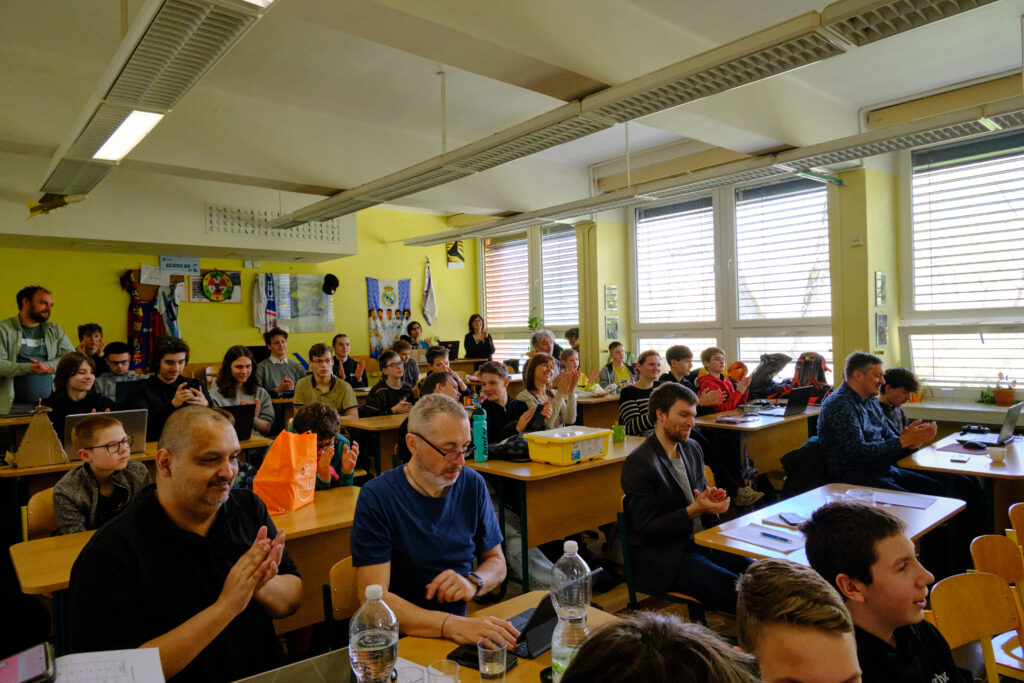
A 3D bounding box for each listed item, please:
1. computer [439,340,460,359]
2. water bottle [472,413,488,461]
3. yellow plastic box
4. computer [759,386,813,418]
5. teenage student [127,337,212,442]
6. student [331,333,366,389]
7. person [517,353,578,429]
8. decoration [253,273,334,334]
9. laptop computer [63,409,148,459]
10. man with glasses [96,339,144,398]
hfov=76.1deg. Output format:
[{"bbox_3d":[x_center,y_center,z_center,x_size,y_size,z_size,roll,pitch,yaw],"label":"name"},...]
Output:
[{"bbox_3d":[-0.847,0.117,8.479,0.330,0.240,0.270,-2,0,-42],"label":"computer"},{"bbox_3d":[-0.171,0.503,3.538,0.077,0.286,0.077,-2,1,0],"label":"water bottle"},{"bbox_3d":[0.316,0.569,3.617,0.430,0.140,0.320,-2,0,-42],"label":"yellow plastic box"},{"bbox_3d":[2.142,0.459,5.146,0.320,0.216,0.340,-1,1,44],"label":"computer"},{"bbox_3d":[-2.077,0.662,4.058,0.520,1.377,0.720,-2,0,-42],"label":"teenage student"},{"bbox_3d":[-1.581,0.564,6.557,0.480,1.294,0.680,-2,0,-42],"label":"student"},{"bbox_3d":[0.320,0.737,4.453,0.660,1.300,0.460,-2,0,40],"label":"person"},{"bbox_3d":[-2.750,-0.477,8.320,1.057,0.767,0.050,-2,1,-41],"label":"decoration"},{"bbox_3d":[-2.079,0.469,3.319,0.335,0.225,0.240,-2,0,-42],"label":"laptop computer"},{"bbox_3d":[-3.030,0.641,5.074,0.500,1.250,0.700,-2,1,-41],"label":"man with glasses"}]

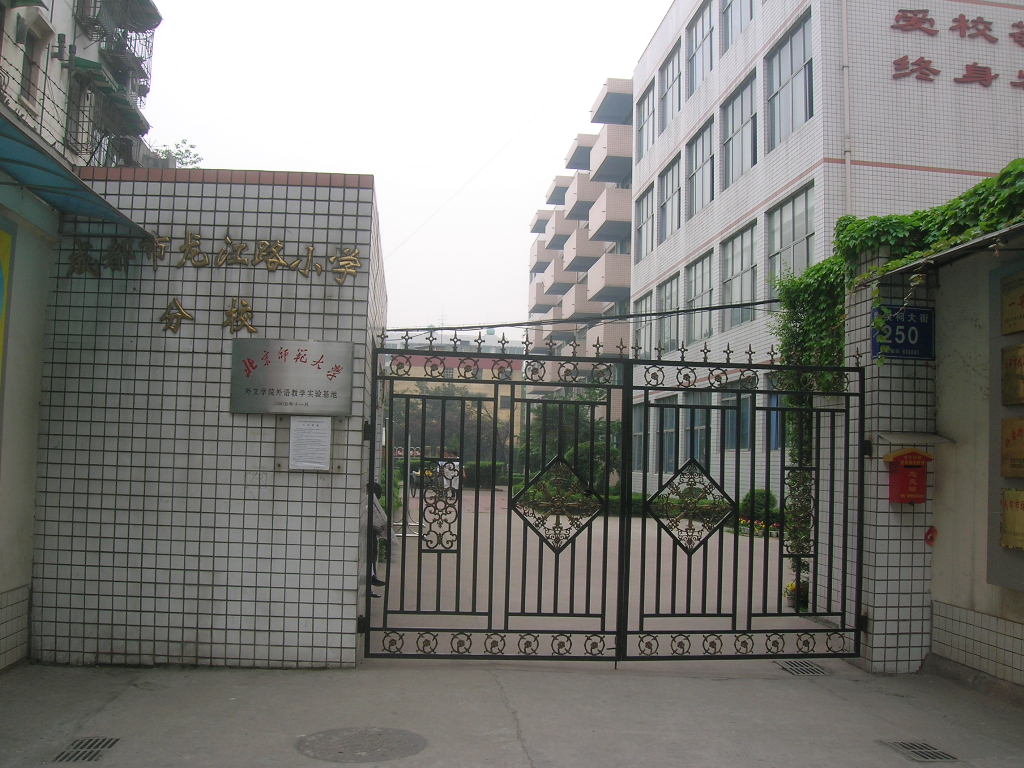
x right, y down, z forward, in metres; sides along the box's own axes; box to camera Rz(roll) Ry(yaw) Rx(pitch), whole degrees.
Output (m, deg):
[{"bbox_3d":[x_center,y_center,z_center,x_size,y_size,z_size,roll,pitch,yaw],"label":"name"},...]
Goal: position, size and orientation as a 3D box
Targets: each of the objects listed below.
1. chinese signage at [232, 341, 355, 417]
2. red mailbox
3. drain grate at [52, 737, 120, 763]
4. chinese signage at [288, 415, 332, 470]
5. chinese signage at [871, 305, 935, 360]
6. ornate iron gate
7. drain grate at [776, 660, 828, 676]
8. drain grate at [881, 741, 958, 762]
[{"bbox_3d":[-1.518,-0.044,6.925,0.844,0.512,0.035,2,-3,-3],"label":"chinese signage"},{"bbox_3d":[2.872,0.666,7.289,0.317,0.402,0.151,2,-3,-6],"label":"red mailbox"},{"bbox_3d":[-2.133,1.858,5.072,0.231,0.030,0.402,2,-3,-6],"label":"drain grate"},{"bbox_3d":[-1.387,0.411,6.915,0.281,0.370,0.015,2,-3,-3],"label":"chinese signage"},{"bbox_3d":[2.895,-0.375,7.408,0.523,0.402,0.030,2,-3,-6],"label":"chinese signage"},{"bbox_3d":[0.824,0.835,7.236,3.628,2.291,0.080,2,-3,-6],"label":"ornate iron gate"},{"bbox_3d":[2.110,2.079,7.322,0.251,0.030,0.442,2,-3,-4],"label":"drain grate"},{"bbox_3d":[2.167,1.964,5.356,0.236,0.030,0.402,2,-3,-7],"label":"drain grate"}]

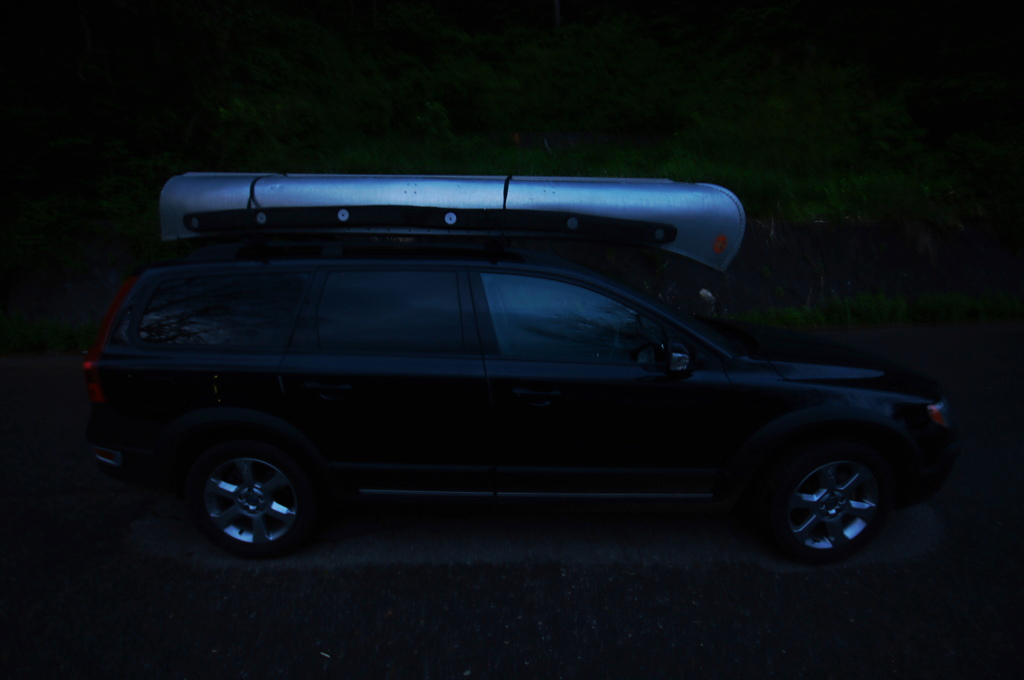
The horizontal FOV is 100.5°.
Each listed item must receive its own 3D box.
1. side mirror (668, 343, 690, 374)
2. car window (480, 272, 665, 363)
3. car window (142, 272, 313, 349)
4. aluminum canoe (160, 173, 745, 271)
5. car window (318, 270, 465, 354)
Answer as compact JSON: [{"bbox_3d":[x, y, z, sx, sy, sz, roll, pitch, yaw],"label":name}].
[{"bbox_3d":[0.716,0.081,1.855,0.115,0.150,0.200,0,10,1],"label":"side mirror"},{"bbox_3d":[0.287,-0.108,2.055,0.880,0.457,0.050,0,-12,-1],"label":"car window"},{"bbox_3d":[-1.430,-0.153,2.121,0.856,0.384,0.050,0,-12,4],"label":"car window"},{"bbox_3d":[-0.389,-0.745,2.695,3.680,0.550,1.020,1,10,1],"label":"aluminum canoe"},{"bbox_3d":[-0.581,-0.135,2.056,0.715,0.419,0.050,0,-12,1],"label":"car window"}]

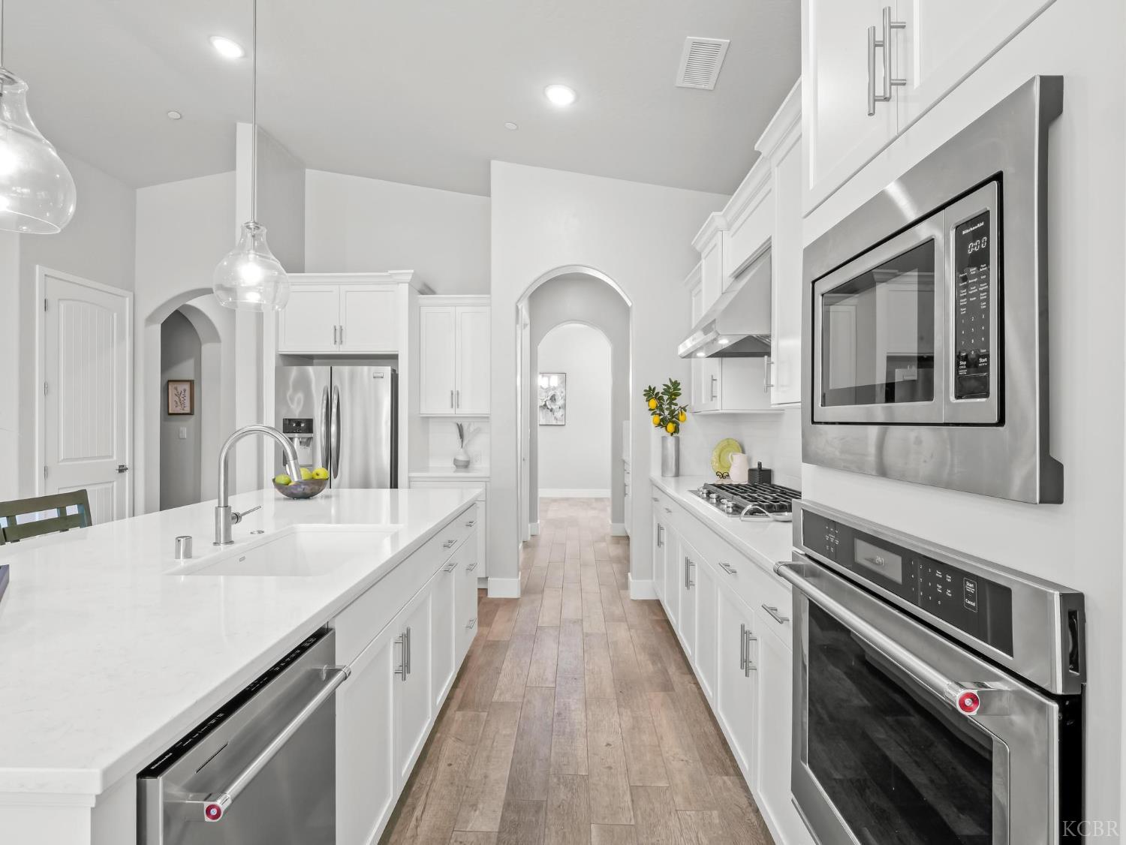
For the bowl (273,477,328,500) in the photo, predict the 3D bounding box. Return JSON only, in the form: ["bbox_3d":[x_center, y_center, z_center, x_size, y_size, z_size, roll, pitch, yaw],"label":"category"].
[{"bbox_3d":[-1.387,0.349,3.100,0.270,0.098,0.270,0,0,0],"label":"bowl"}]

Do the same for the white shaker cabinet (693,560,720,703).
[{"bbox_3d":[0.922,0.913,2.607,0.578,0.607,0.450,0,0,1],"label":"white shaker cabinet"}]

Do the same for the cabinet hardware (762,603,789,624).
[{"bbox_3d":[0.596,0.533,1.622,0.039,0.016,0.150,0,0,1],"label":"cabinet hardware"}]

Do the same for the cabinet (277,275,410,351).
[{"bbox_3d":[-1.683,-0.822,4.829,1.009,0.596,0.690,0,0,1],"label":"cabinet"}]

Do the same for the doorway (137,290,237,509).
[{"bbox_3d":[-3.196,0.065,5.351,1.100,2.490,0.200,0,0,1],"label":"doorway"}]

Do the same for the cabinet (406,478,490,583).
[{"bbox_3d":[-0.881,0.845,4.855,0.618,0.830,0.610,0,0,1],"label":"cabinet"}]

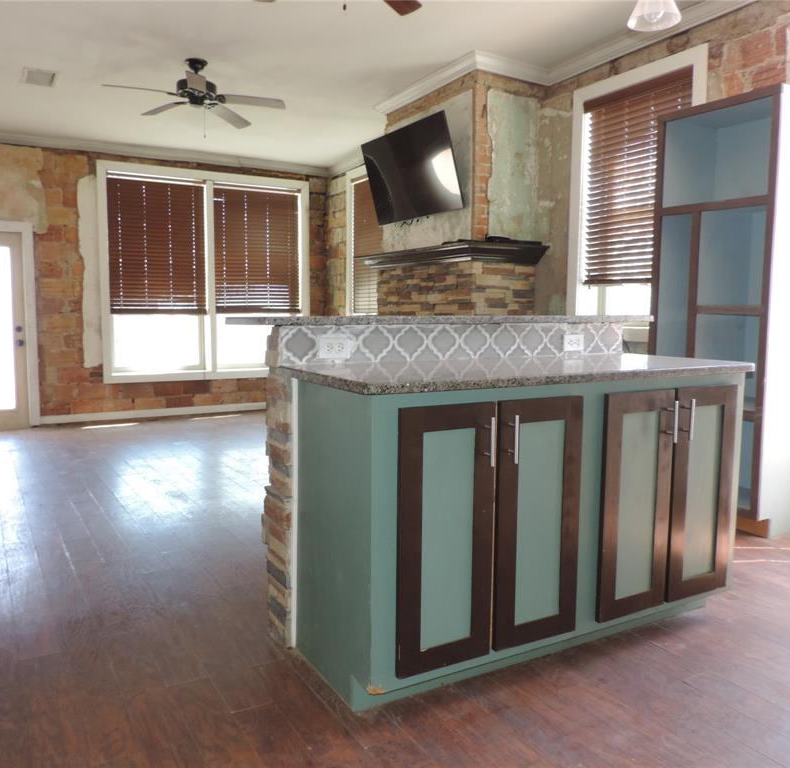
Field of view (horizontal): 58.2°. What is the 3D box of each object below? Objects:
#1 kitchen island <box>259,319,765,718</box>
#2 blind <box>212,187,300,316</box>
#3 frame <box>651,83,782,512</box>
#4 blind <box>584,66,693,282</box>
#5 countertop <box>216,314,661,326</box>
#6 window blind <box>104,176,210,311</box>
[{"bbox_3d":[0.395,0.306,2.627,1.708,1.103,0.969,-3,7,-29],"label":"kitchen island"},{"bbox_3d":[-1.615,-1.574,8.396,1.044,1.458,0.060,-3,7,-30],"label":"blind"},{"bbox_3d":[1.631,-0.393,3.706,0.045,2.075,0.707,-3,7,-30],"label":"frame"},{"bbox_3d":[1.600,-1.327,4.767,0.060,1.299,0.902,-3,7,-30],"label":"blind"},{"bbox_3d":[0.250,-0.258,2.864,1.747,0.030,0.448,-3,7,-29],"label":"countertop"},{"bbox_3d":[-2.605,-1.517,7.827,1.038,1.466,0.060,-3,7,-30],"label":"window blind"}]

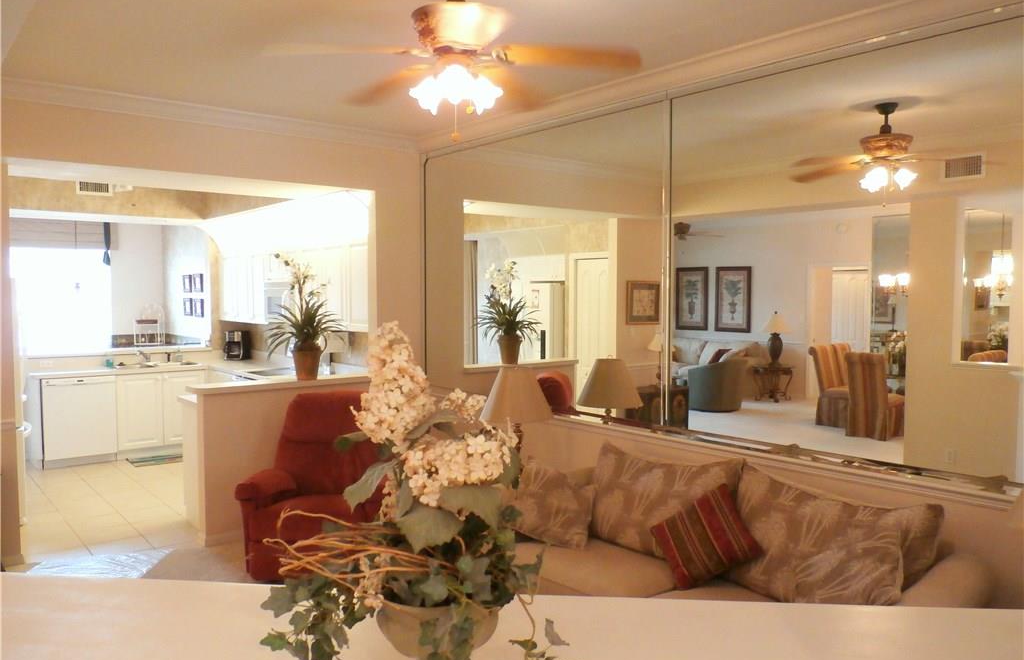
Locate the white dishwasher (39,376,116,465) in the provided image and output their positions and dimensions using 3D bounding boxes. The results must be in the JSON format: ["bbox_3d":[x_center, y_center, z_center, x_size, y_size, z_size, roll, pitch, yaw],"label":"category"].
[{"bbox_3d":[-4.289,0.868,7.255,0.610,0.865,0.600,-3,4,-40],"label":"white dishwasher"}]

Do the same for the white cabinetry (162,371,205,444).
[{"bbox_3d":[-3.527,0.777,7.797,0.440,0.760,0.580,-2,4,-40],"label":"white cabinetry"}]

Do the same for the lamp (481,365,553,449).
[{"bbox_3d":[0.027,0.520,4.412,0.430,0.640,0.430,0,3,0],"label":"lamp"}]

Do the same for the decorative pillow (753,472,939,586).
[{"bbox_3d":[1.266,0.777,2.866,0.200,0.460,0.740,24,-13,-39],"label":"decorative pillow"}]

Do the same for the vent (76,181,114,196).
[{"bbox_3d":[-4.088,-1.388,7.249,0.315,0.155,0.030,-3,4,-40],"label":"vent"}]

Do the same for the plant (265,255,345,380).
[{"bbox_3d":[-1.503,-0.086,5.297,0.570,0.900,0.560,-2,4,-40],"label":"plant"}]

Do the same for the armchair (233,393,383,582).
[{"bbox_3d":[-1.050,0.924,4.530,0.840,1.010,0.900,0,3,5],"label":"armchair"}]

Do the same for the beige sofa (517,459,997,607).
[{"bbox_3d":[0.848,1.108,3.395,0.950,0.820,2.130,-3,4,-40],"label":"beige sofa"}]

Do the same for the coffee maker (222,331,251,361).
[{"bbox_3d":[-3.095,0.159,8.323,0.200,0.330,0.270,0,3,-3],"label":"coffee maker"}]

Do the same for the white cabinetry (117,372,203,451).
[{"bbox_3d":[-3.737,0.802,7.736,0.840,0.790,0.600,-3,4,-40],"label":"white cabinetry"}]

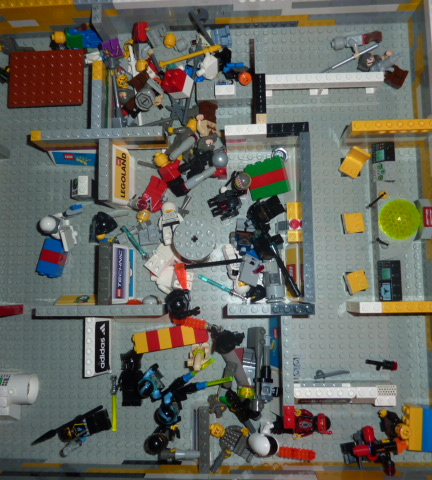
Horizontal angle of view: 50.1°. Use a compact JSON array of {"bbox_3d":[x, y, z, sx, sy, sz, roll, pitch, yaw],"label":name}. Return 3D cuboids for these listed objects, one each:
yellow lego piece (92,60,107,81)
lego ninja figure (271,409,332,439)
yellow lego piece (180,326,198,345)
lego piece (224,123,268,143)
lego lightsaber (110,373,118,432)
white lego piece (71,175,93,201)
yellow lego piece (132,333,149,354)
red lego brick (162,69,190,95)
[{"bbox_3d":[-0.096,-0.136,0.377,0.008,0.011,0.016,-1,85,2],"label":"yellow lego piece"},{"bbox_3d":[0.068,0.146,0.366,0.047,0.013,0.024,-2,84,3],"label":"lego ninja figure"},{"bbox_3d":[-0.021,0.077,0.377,0.010,0.016,0.016,-11,84,2],"label":"yellow lego piece"},{"bbox_3d":[0.023,-0.083,0.360,0.032,0.018,0.008,-1,84,3],"label":"lego piece"},{"bbox_3d":[-0.083,0.135,0.380,0.005,0.005,0.044,-1,84,3],"label":"lego lightsaber"},{"bbox_3d":[-0.114,-0.044,0.387,0.016,0.011,0.016,-1,84,3],"label":"white lego piece"},{"bbox_3d":[-0.060,0.083,0.378,0.011,0.016,0.016,-11,84,2],"label":"yellow lego piece"},{"bbox_3d":[-0.035,-0.133,0.385,0.016,0.011,0.016,7,79,36],"label":"red lego brick"}]

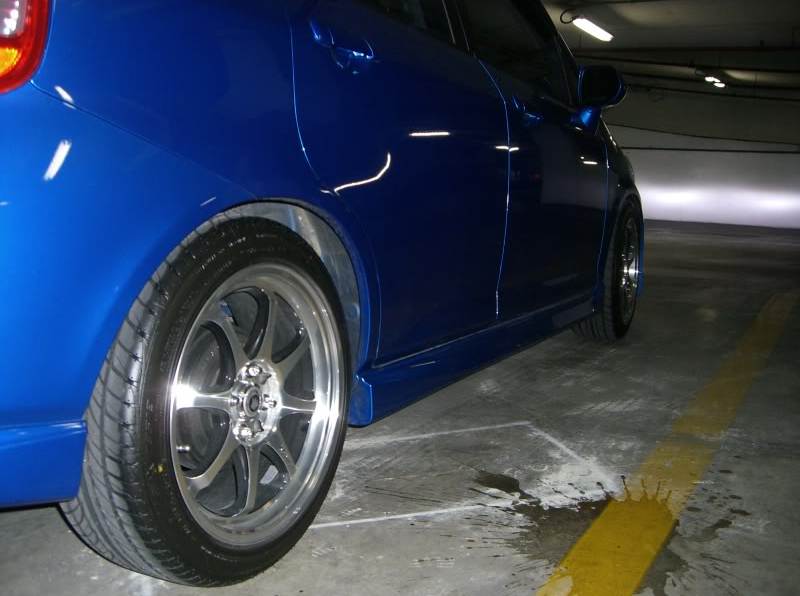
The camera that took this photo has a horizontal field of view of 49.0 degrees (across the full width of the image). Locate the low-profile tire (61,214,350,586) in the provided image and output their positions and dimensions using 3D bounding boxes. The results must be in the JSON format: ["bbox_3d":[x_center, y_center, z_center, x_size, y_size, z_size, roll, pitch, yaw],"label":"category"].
[{"bbox_3d":[-0.290,0.159,1.423,0.195,0.580,0.580,4,8,27],"label":"low-profile tire"}]

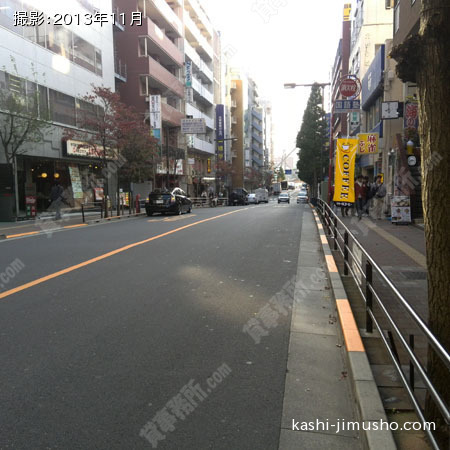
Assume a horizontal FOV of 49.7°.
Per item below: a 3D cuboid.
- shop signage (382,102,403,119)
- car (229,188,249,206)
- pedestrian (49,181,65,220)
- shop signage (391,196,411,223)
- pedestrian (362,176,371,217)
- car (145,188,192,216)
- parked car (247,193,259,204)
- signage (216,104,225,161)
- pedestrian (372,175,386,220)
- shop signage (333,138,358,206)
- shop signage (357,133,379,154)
[{"bbox_3d":[5.982,-4.089,17.300,0.760,0.620,0.180,1,5,13],"label":"shop signage"},{"bbox_3d":[1.574,-3.070,53.400,1.700,1.830,4.600,0,5,9],"label":"car"},{"bbox_3d":[-7.547,-1.065,21.800,0.520,1.640,0.500,0,5,9],"label":"pedestrian"},{"bbox_3d":[5.648,-0.460,15.600,0.640,0.900,0.450,0,5,9],"label":"shop signage"},{"bbox_3d":[5.894,-1.180,20.100,0.500,1.650,0.420,0,5,9],"label":"pedestrian"},{"bbox_3d":[-3.052,-1.365,27.420,1.745,1.490,4.450,0,5,9],"label":"car"},{"bbox_3d":[3.509,-3.469,65.000,1.700,1.460,4.500,0,5,9],"label":"parked car"},{"bbox_3d":[-0.545,-11.697,61.500,1.000,7.100,0.300,0,5,9],"label":"signage"},{"bbox_3d":[5.691,-1.014,17.900,0.550,1.650,0.420,0,5,14],"label":"pedestrian"},{"bbox_3d":[3.184,-1.372,12.800,0.600,1.780,0.050,4,5,11],"label":"shop signage"},{"bbox_3d":[6.546,-3.719,22.200,0.980,0.940,0.180,1,5,12],"label":"shop signage"}]

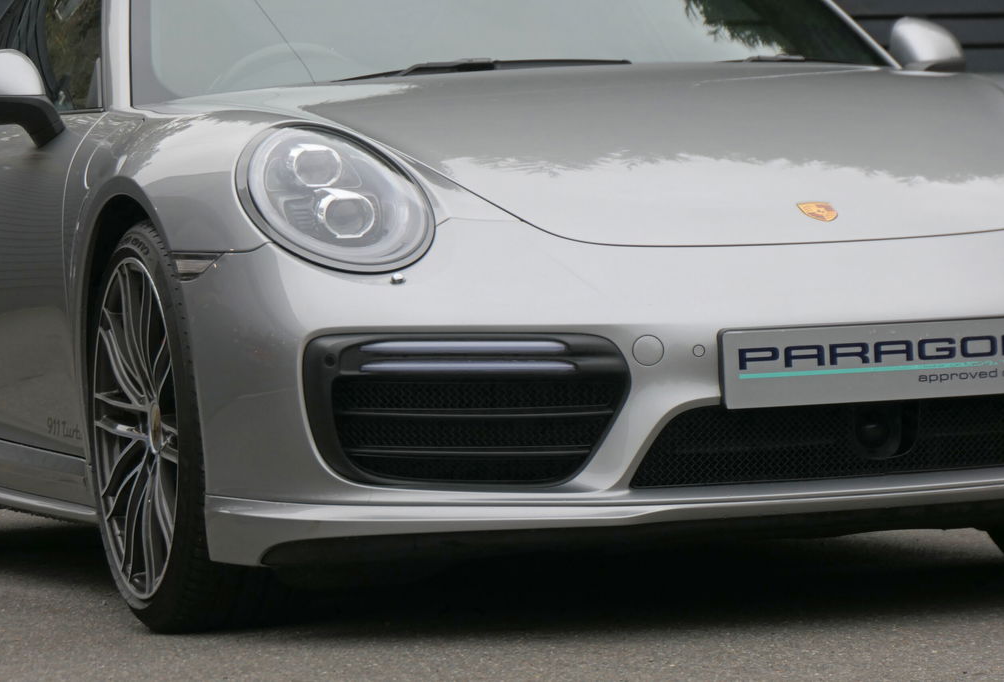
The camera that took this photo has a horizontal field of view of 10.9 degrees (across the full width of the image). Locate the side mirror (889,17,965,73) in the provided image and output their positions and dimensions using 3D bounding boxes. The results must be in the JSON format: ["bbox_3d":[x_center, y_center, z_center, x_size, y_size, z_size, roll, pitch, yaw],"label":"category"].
[{"bbox_3d":[0.785,-0.531,9.830,0.190,0.160,0.140,-3,3,-18],"label":"side mirror"}]

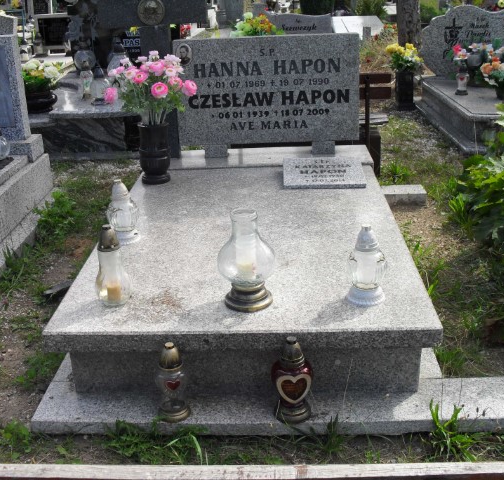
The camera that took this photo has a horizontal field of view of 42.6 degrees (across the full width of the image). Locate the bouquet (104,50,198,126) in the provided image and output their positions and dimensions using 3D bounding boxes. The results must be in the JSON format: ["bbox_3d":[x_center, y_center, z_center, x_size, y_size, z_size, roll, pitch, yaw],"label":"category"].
[{"bbox_3d":[-0.459,-0.721,3.091,0.420,0.330,0.360,-1,24,3],"label":"bouquet"}]

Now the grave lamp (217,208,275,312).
[{"bbox_3d":[-0.014,0.058,2.077,0.185,0.306,0.185,-2,23,0],"label":"grave lamp"}]

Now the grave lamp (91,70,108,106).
[{"bbox_3d":[-1.192,-1.189,5.054,0.141,0.266,0.141,-7,24,-12],"label":"grave lamp"}]

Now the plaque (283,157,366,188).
[{"bbox_3d":[0.351,-0.332,3.194,0.392,0.022,0.297,-1,33,3],"label":"plaque"}]

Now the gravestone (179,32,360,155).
[{"bbox_3d":[0.088,-0.772,3.510,0.975,0.625,0.080,-1,16,3],"label":"gravestone"}]

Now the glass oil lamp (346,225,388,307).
[{"bbox_3d":[0.370,0.075,2.079,0.125,0.247,0.125,2,23,10],"label":"glass oil lamp"}]

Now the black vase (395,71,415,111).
[{"bbox_3d":[1.396,-1.368,5.868,0.165,0.335,0.165,-1,24,3],"label":"black vase"}]

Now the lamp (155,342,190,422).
[{"bbox_3d":[-0.246,0.425,1.967,0.100,0.244,0.100,-8,24,-13],"label":"lamp"}]

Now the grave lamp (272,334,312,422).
[{"bbox_3d":[0.119,0.406,1.897,0.120,0.280,0.115,-1,24,3],"label":"grave lamp"}]

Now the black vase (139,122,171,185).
[{"bbox_3d":[-0.485,-0.431,3.219,0.150,0.305,0.150,-1,24,3],"label":"black vase"}]

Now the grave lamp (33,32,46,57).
[{"bbox_3d":[-2.721,-2.497,8.281,0.119,0.288,0.119,-9,24,-16],"label":"grave lamp"}]

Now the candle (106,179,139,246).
[{"bbox_3d":[-0.518,-0.119,2.611,0.127,0.248,0.127,-7,24,-11],"label":"candle"}]

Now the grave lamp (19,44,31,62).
[{"bbox_3d":[-2.841,-2.317,8.028,0.125,0.205,0.125,-1,24,3],"label":"grave lamp"}]

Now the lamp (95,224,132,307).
[{"bbox_3d":[-0.468,0.078,2.125,0.118,0.264,0.118,-8,24,-13],"label":"lamp"}]

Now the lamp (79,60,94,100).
[{"bbox_3d":[-1.347,-1.299,5.243,0.105,0.330,0.105,-8,24,-13],"label":"lamp"}]

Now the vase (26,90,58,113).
[{"bbox_3d":[-1.681,-1.087,5.057,0.313,0.150,0.313,-9,24,-16],"label":"vase"}]

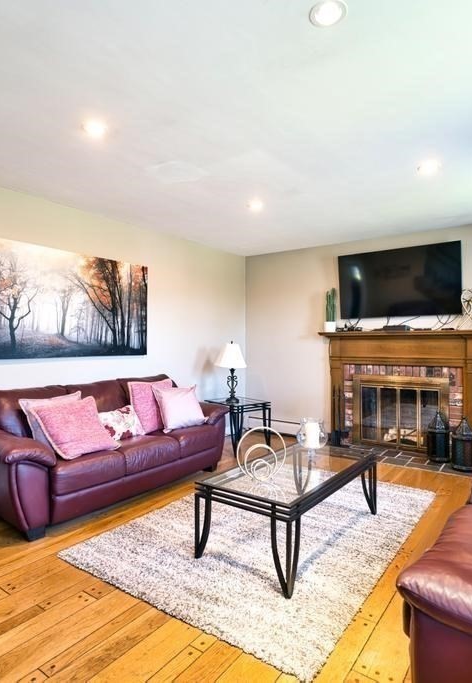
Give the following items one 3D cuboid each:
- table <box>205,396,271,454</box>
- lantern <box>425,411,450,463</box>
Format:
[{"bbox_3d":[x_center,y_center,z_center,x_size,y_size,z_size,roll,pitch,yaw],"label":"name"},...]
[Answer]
[{"bbox_3d":[0.006,0.991,4.739,0.490,0.555,0.640,0,0,-37],"label":"table"},{"bbox_3d":[2.111,0.996,4.146,0.200,0.522,0.200,0,0,37],"label":"lantern"}]

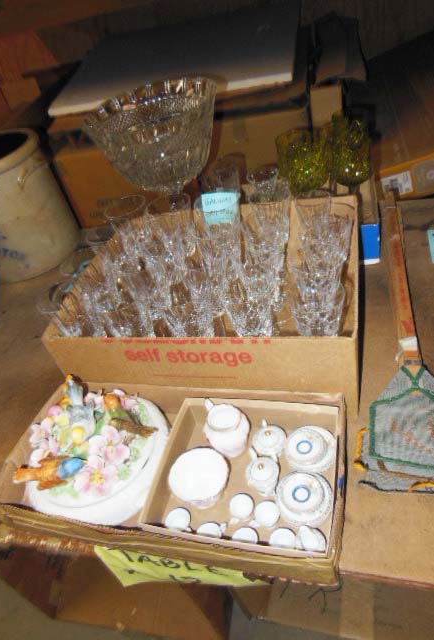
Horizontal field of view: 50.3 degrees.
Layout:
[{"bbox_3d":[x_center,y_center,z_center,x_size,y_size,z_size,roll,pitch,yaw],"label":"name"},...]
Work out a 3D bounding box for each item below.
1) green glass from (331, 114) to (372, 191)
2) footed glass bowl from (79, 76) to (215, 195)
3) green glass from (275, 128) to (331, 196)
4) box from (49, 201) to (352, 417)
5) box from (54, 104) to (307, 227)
[{"bbox_3d":[0.282,-0.305,0.962,0.080,0.211,0.080,0,42,17],"label":"green glass"},{"bbox_3d":[-0.097,-0.310,0.987,0.267,0.303,0.267,-9,40,8],"label":"footed glass bowl"},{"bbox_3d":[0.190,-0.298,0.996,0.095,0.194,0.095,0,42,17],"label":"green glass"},{"bbox_3d":[0.009,-0.041,0.790,0.445,0.149,0.357,0,42,17],"label":"box"},{"bbox_3d":[-0.070,-0.483,1.282,0.628,0.204,0.360,-6,41,10],"label":"box"}]

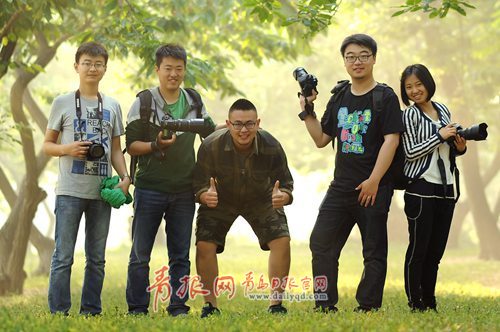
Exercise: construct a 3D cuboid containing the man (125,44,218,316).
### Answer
[{"bbox_3d":[-0.485,0.092,7.500,0.620,1.730,0.480,0,-1,-9],"label":"man"}]

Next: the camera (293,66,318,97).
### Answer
[{"bbox_3d":[0.355,-0.535,7.480,0.110,0.170,0.140,-36,0,0],"label":"camera"}]

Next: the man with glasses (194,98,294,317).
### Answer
[{"bbox_3d":[-0.030,0.270,7.400,0.640,1.370,0.700,0,-1,0],"label":"man with glasses"}]

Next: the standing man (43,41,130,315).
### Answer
[{"bbox_3d":[-1.035,0.084,7.520,0.570,1.760,0.370,0,-1,-12],"label":"standing man"}]

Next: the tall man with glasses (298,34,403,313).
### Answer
[{"bbox_3d":[0.650,0.050,7.620,0.670,1.800,0.480,0,-1,16],"label":"tall man with glasses"}]

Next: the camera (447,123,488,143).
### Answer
[{"bbox_3d":[1.362,-0.208,7.400,0.250,0.115,0.140,-4,-3,30],"label":"camera"}]

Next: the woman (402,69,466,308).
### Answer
[{"bbox_3d":[1.183,0.147,7.580,0.460,1.610,0.420,1,-2,-43],"label":"woman"}]

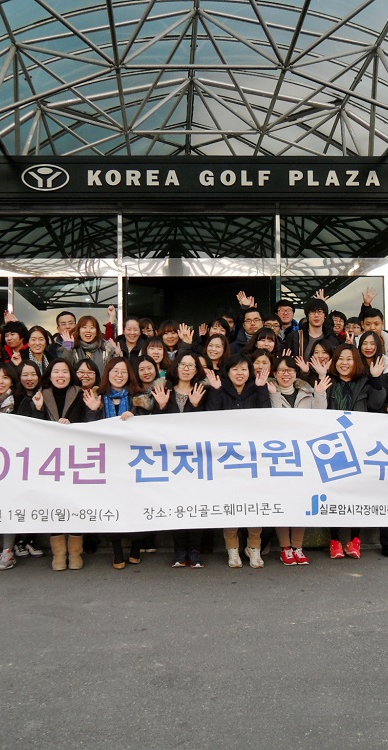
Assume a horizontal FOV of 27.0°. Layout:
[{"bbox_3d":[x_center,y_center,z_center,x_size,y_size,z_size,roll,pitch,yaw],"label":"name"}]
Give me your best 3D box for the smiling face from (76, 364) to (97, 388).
[{"bbox_3d":[-0.877,0.012,6.570,0.150,0.205,0.150,0,-3,-5],"label":"smiling face"}]

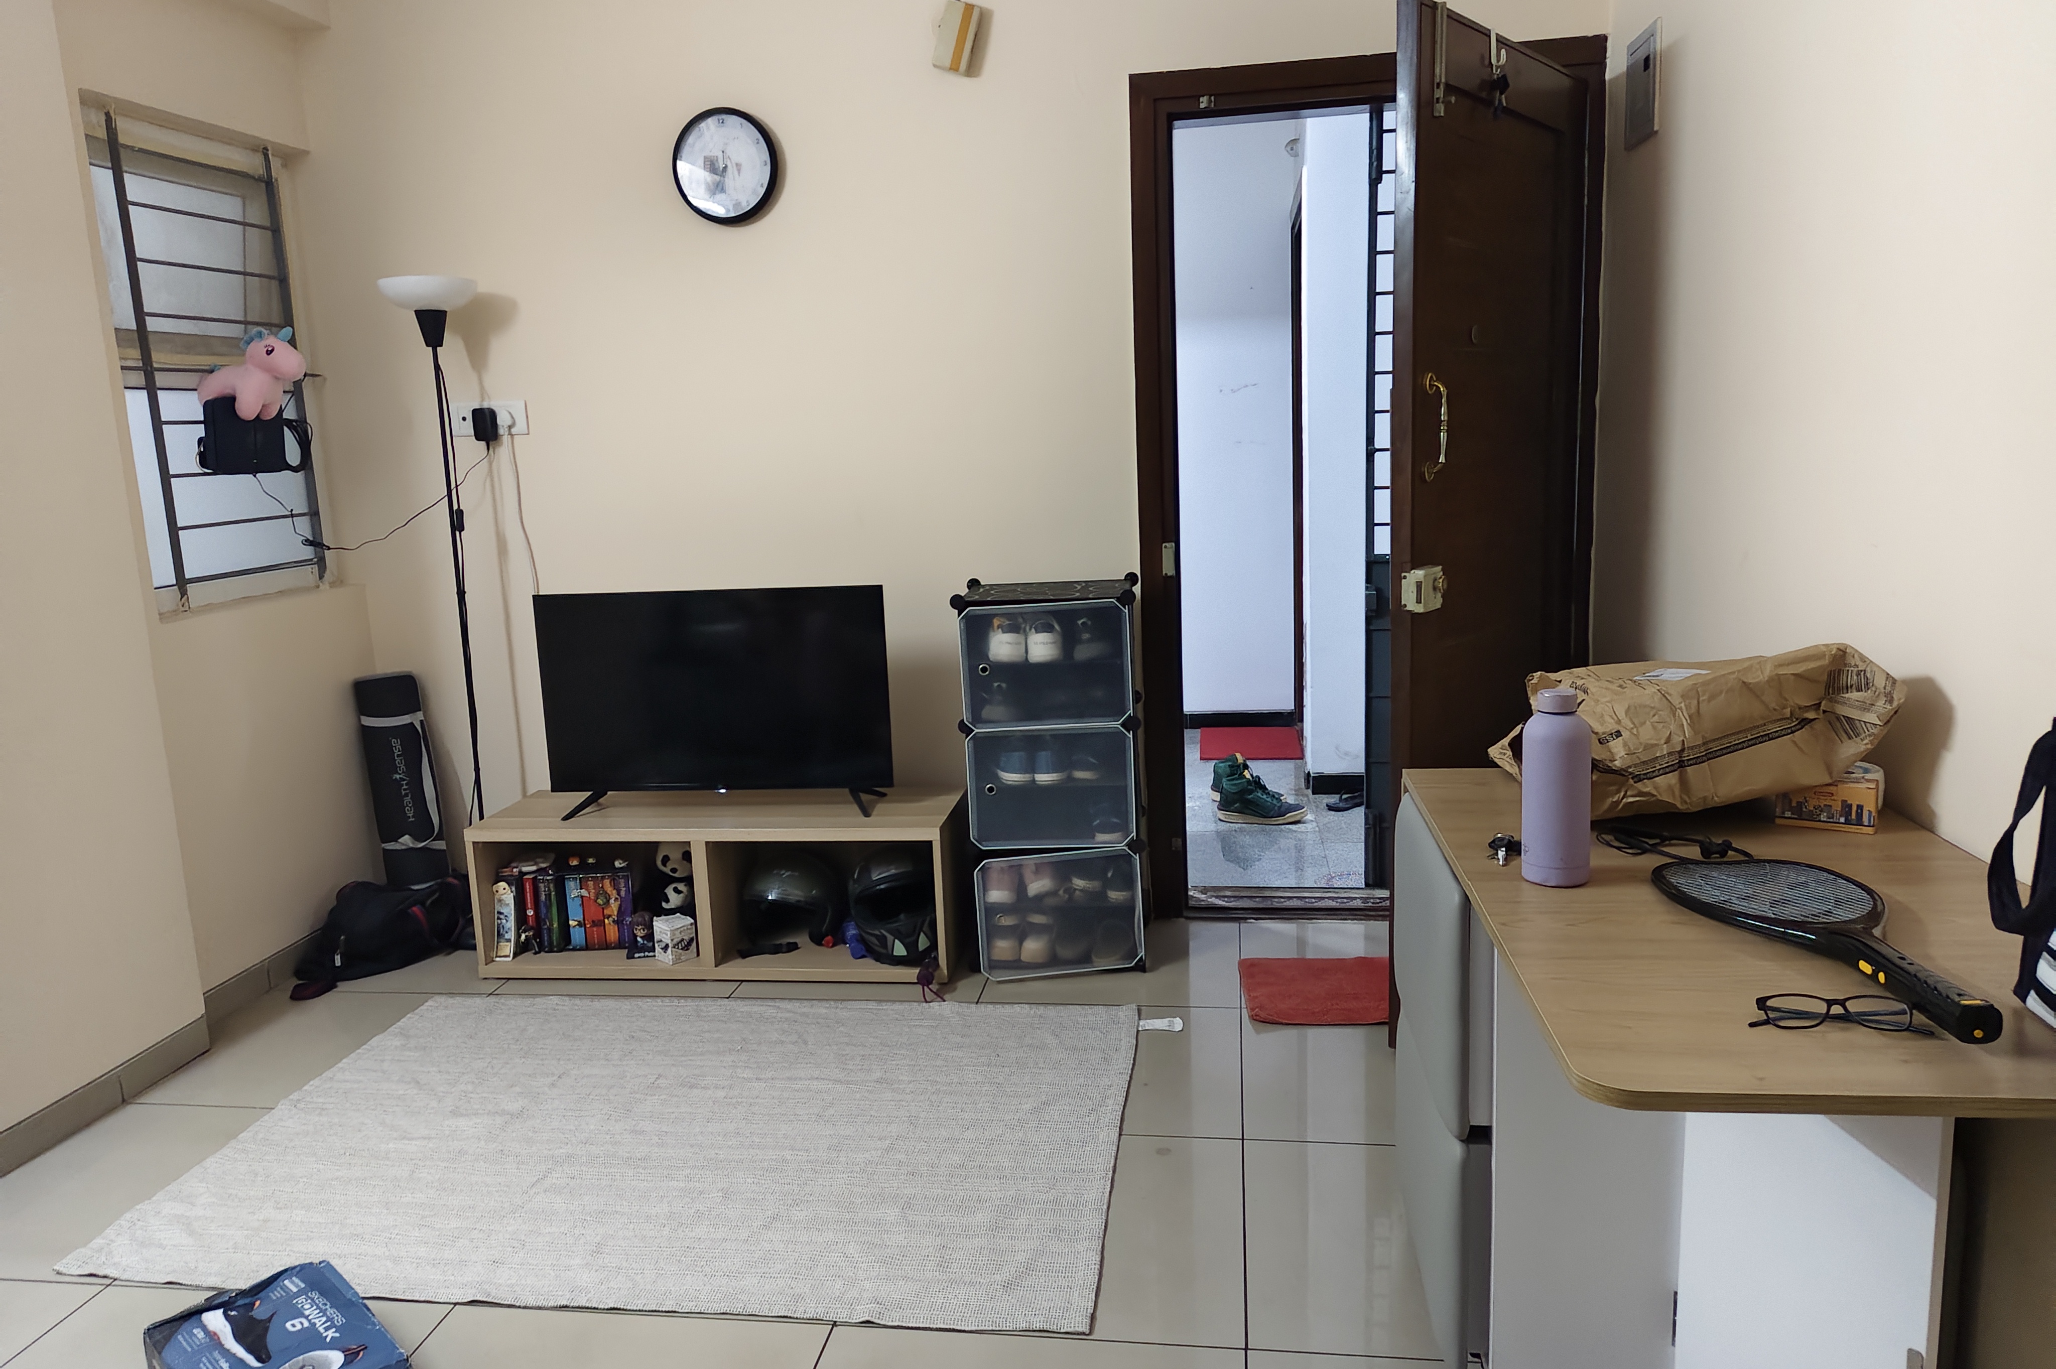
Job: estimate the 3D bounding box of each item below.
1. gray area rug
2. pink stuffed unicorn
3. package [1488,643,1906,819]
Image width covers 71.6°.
[{"bbox_3d":[-0.685,0.850,2.796,1.745,0.012,1.195,-1,10,8],"label":"gray area rug"},{"bbox_3d":[-1.887,-0.759,3.465,0.220,0.225,0.130,-5,11,-14],"label":"pink stuffed unicorn"},{"bbox_3d":[0.909,0.048,1.980,0.480,0.150,0.270,-10,9,10],"label":"package"}]

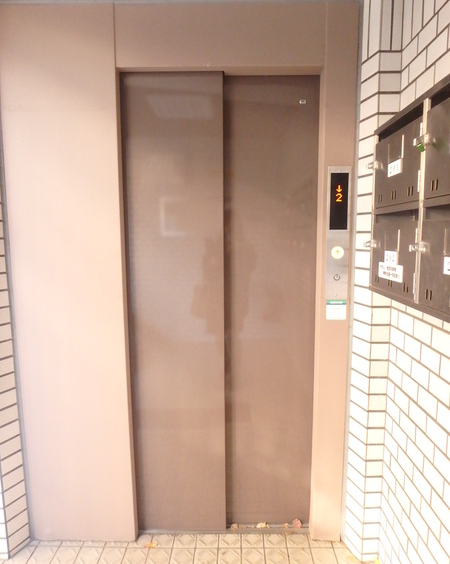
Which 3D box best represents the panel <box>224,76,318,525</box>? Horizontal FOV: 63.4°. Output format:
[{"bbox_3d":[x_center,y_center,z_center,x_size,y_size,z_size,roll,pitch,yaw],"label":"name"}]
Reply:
[{"bbox_3d":[0.189,0.153,1.623,0.411,2.010,0.045,0,7,0],"label":"panel"}]

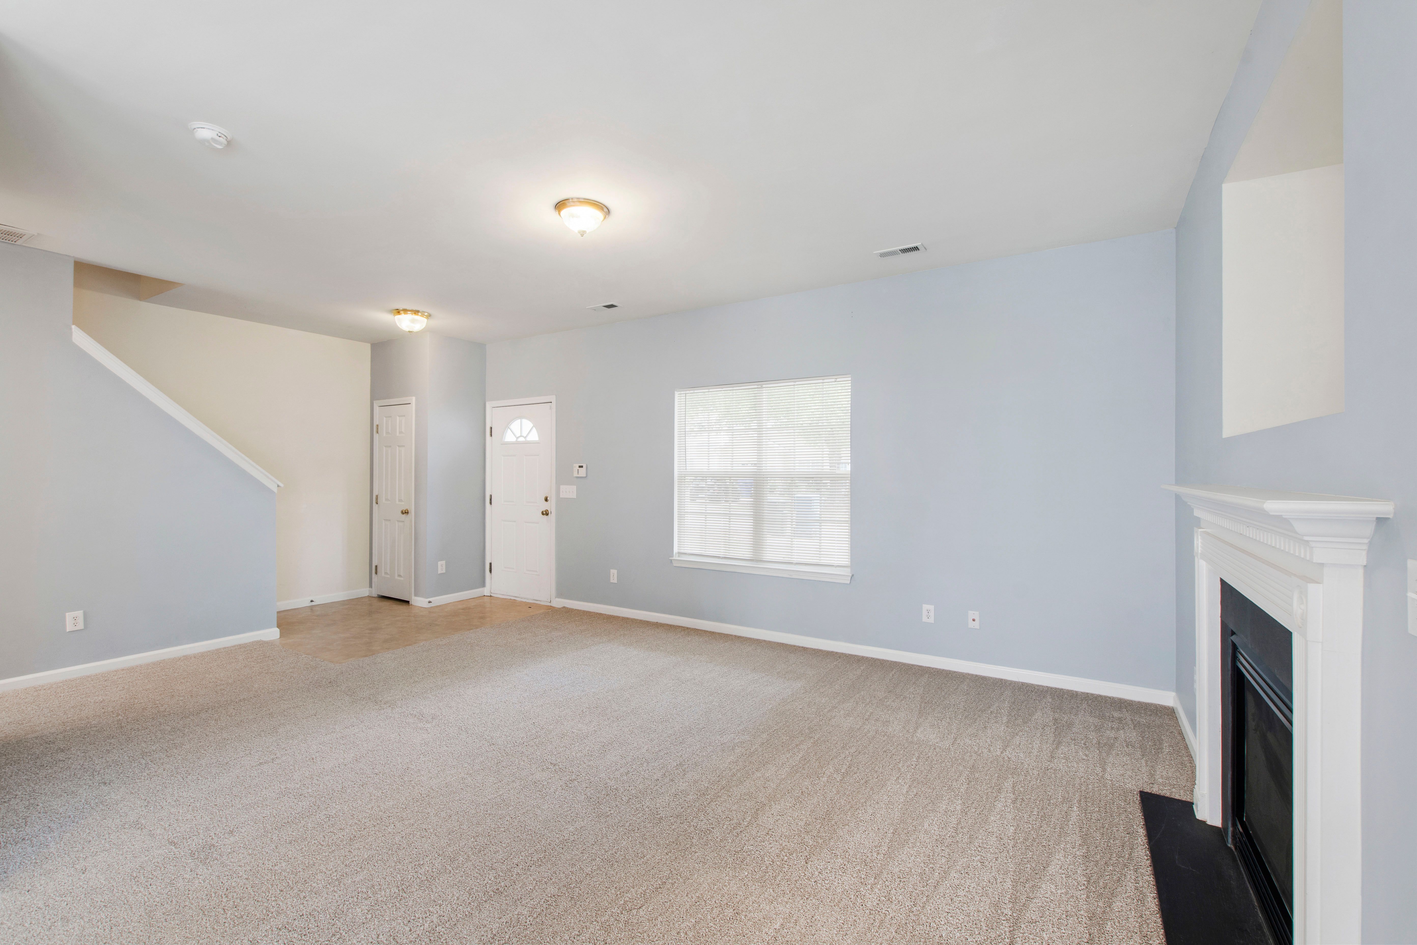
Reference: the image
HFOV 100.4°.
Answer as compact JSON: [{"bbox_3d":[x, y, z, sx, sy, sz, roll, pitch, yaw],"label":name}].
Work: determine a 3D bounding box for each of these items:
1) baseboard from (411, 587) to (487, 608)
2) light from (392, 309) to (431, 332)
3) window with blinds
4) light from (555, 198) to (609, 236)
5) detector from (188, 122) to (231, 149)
[{"bbox_3d":[-2.718,1.310,6.245,0.240,0.090,0.700,0,-1,32],"label":"baseboard"},{"bbox_3d":[-2.652,-1.341,5.274,0.305,0.160,0.305,0,-1,32],"label":"light"},{"bbox_3d":[0.381,0.047,4.774,1.600,1.530,0.120,0,-1,32],"label":"window with blinds"},{"bbox_3d":[-0.681,-1.350,3.199,0.295,0.148,0.295,0,0,0],"label":"light"},{"bbox_3d":[-2.093,-1.410,2.482,0.140,0.052,0.140,0,-1,32],"label":"detector"}]

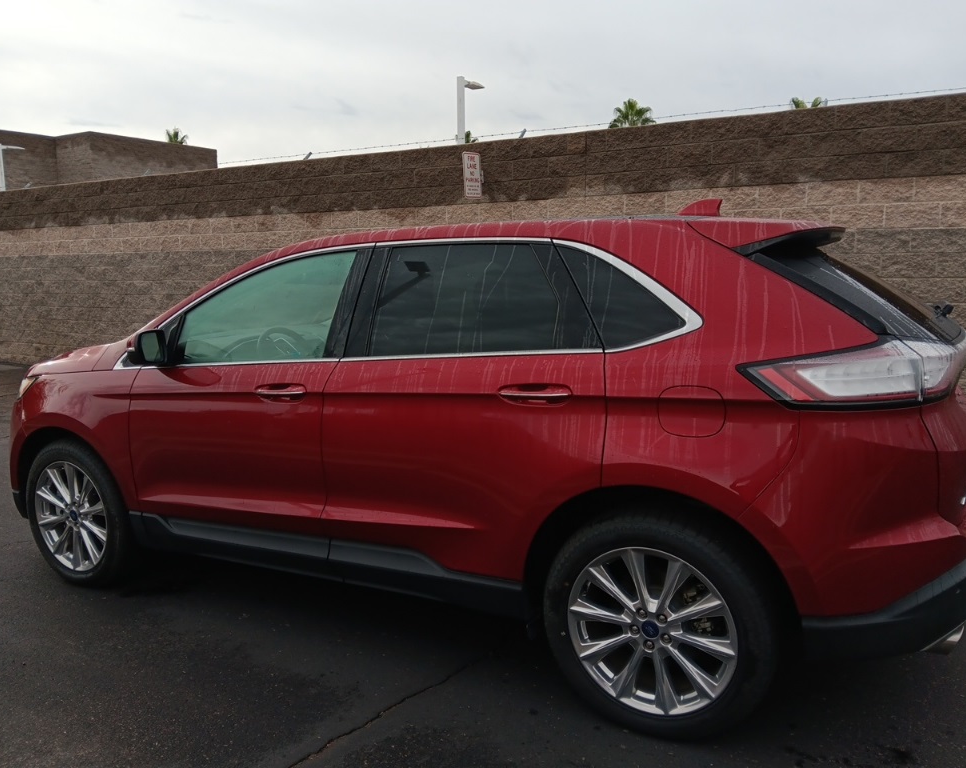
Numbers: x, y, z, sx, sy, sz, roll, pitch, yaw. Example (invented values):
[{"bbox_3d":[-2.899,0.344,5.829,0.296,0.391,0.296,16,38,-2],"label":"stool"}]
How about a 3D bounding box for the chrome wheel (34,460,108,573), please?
[{"bbox_3d":[-1.961,0.633,3.815,0.537,0.537,0.190,3,9,28],"label":"chrome wheel"}]

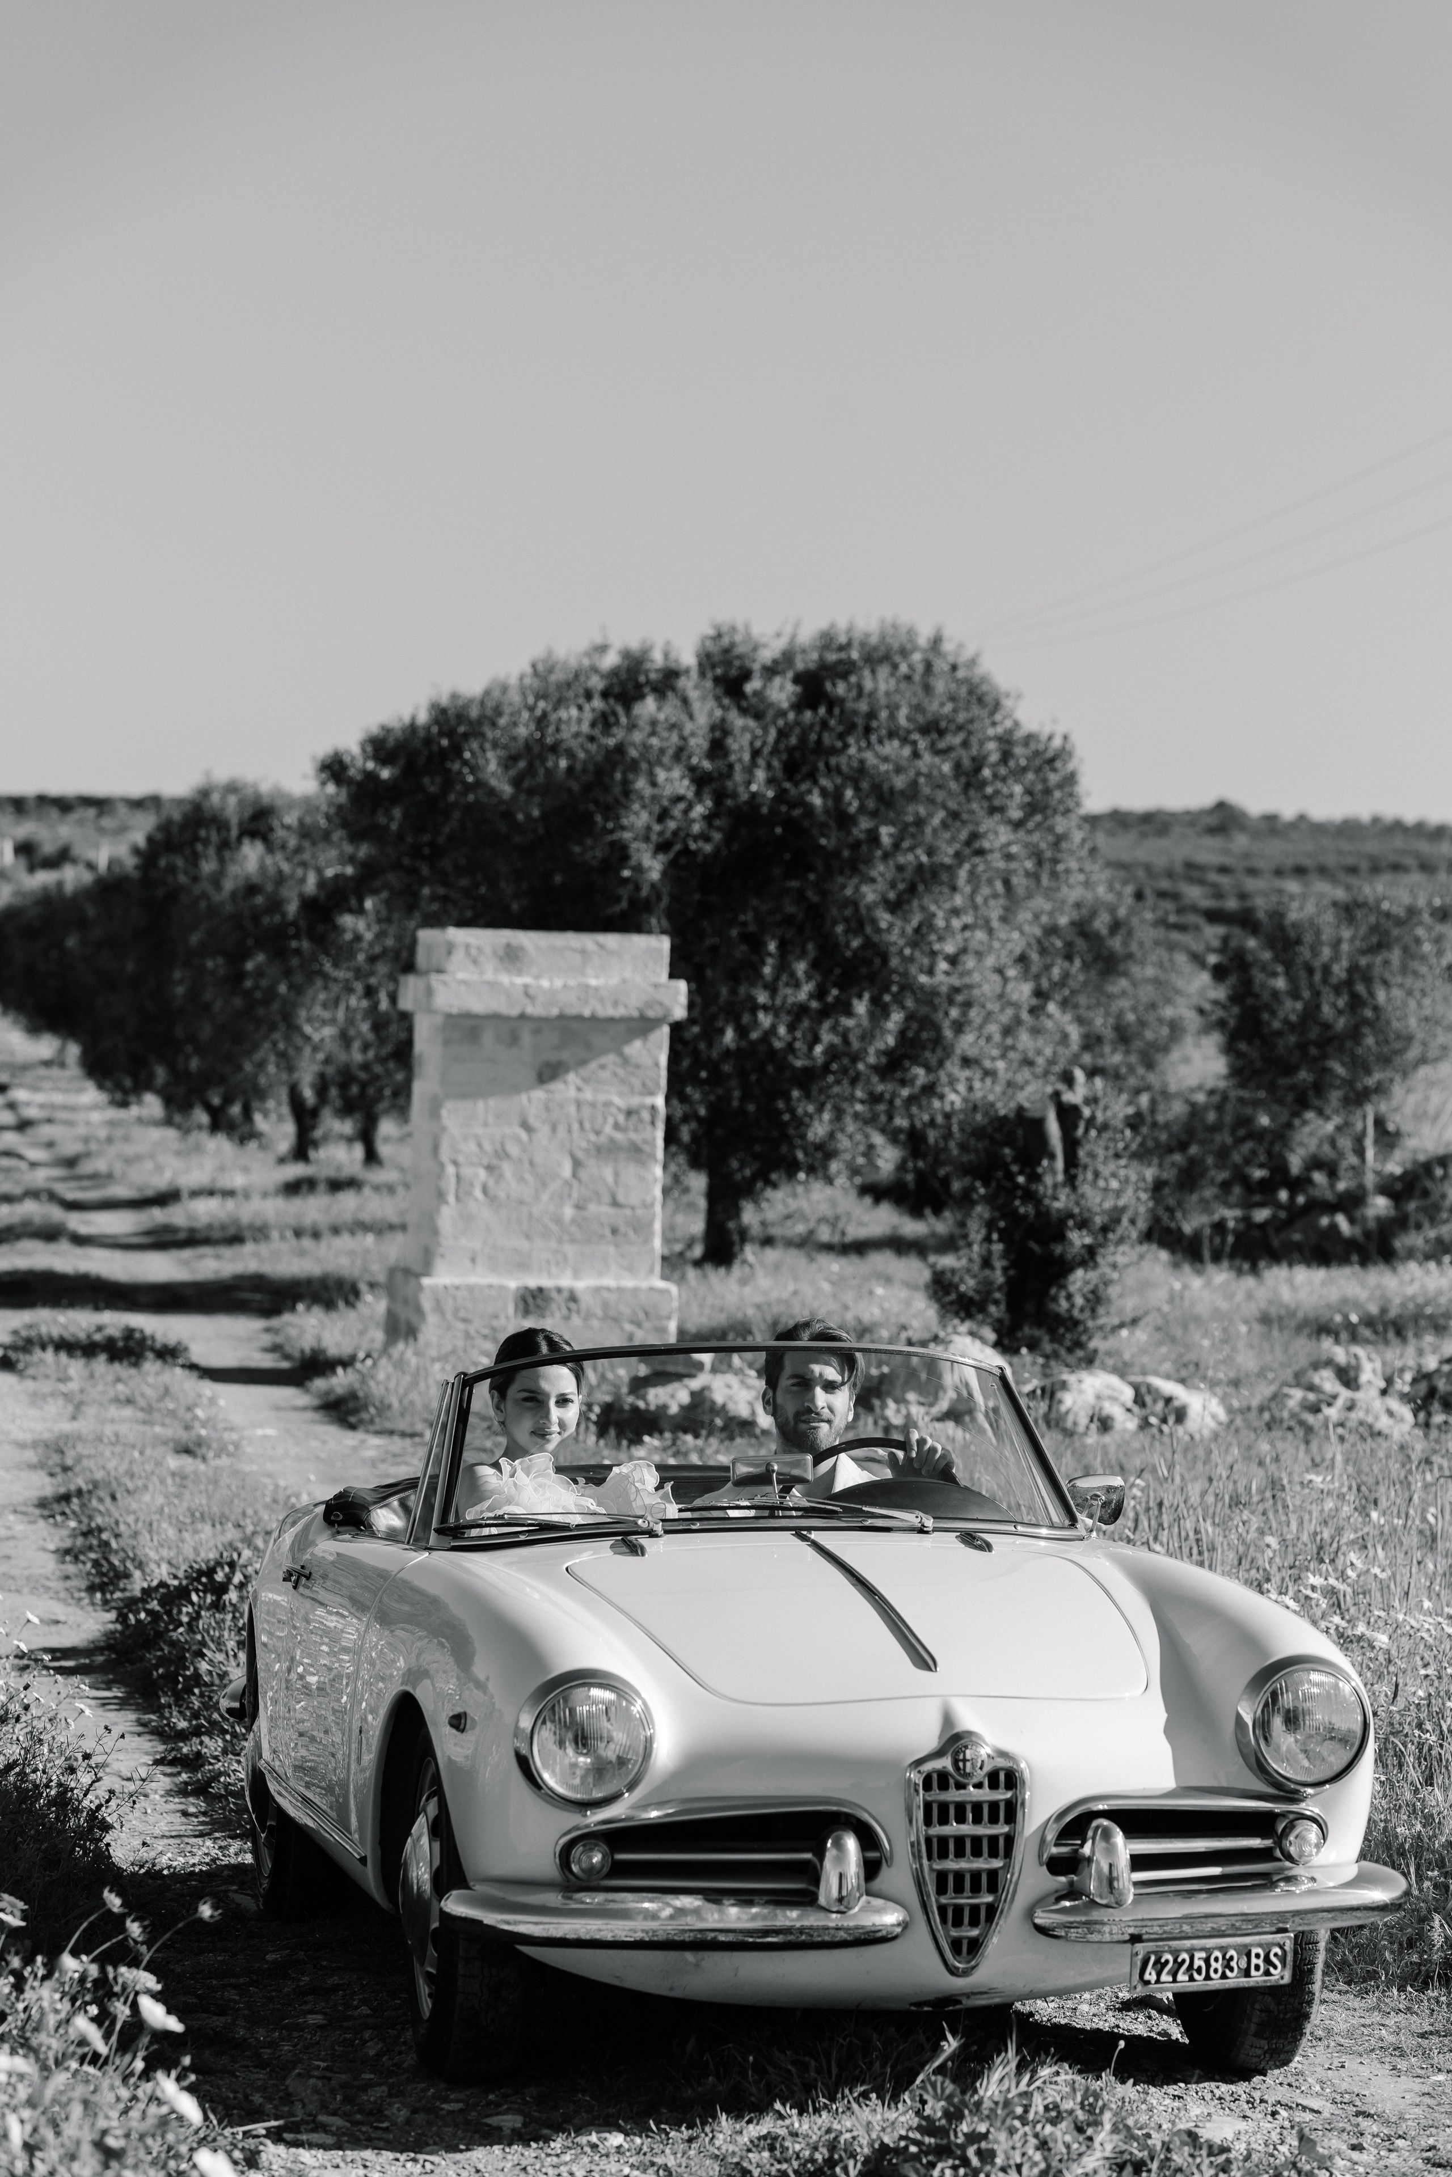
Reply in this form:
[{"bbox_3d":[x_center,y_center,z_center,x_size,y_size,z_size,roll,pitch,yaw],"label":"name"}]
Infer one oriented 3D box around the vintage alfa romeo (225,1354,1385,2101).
[{"bbox_3d":[-0.019,1.022,9.476,1.560,1.210,3.870,1,-2,-12],"label":"vintage alfa romeo"}]

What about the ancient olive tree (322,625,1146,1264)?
[{"bbox_3d":[0.060,-1.033,36.500,5.800,4.550,5.500,1,0,0],"label":"ancient olive tree"}]

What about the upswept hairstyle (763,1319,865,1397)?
[{"bbox_3d":[0.171,0.528,10.000,0.190,0.165,0.220,1,0,-6],"label":"upswept hairstyle"}]

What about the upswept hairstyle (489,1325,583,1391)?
[{"bbox_3d":[-0.364,0.524,9.860,0.178,0.160,0.210,1,0,-16],"label":"upswept hairstyle"}]

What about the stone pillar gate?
[{"bbox_3d":[-0.963,0.273,26.200,1.280,2.150,1.150,1,0,-12],"label":"stone pillar gate"}]

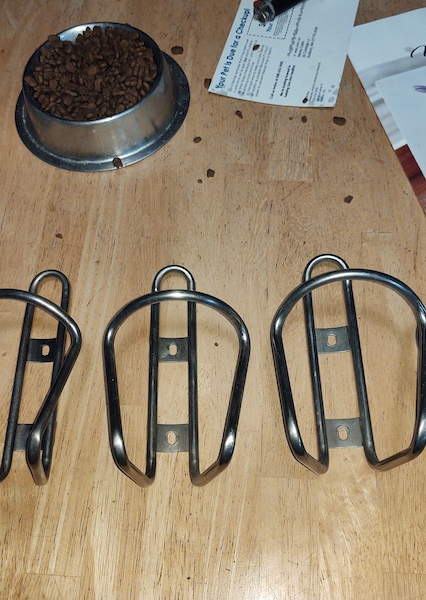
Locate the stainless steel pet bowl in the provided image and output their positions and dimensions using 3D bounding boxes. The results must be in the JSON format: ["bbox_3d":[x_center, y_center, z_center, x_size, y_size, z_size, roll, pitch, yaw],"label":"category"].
[{"bbox_3d":[-0.096,-0.179,0.523,0.151,0.040,0.151,-2,63,4],"label":"stainless steel pet bowl"}]

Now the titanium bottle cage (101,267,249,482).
[{"bbox_3d":[-0.024,0.033,0.386,0.090,0.084,0.152,1,65,-4],"label":"titanium bottle cage"}]

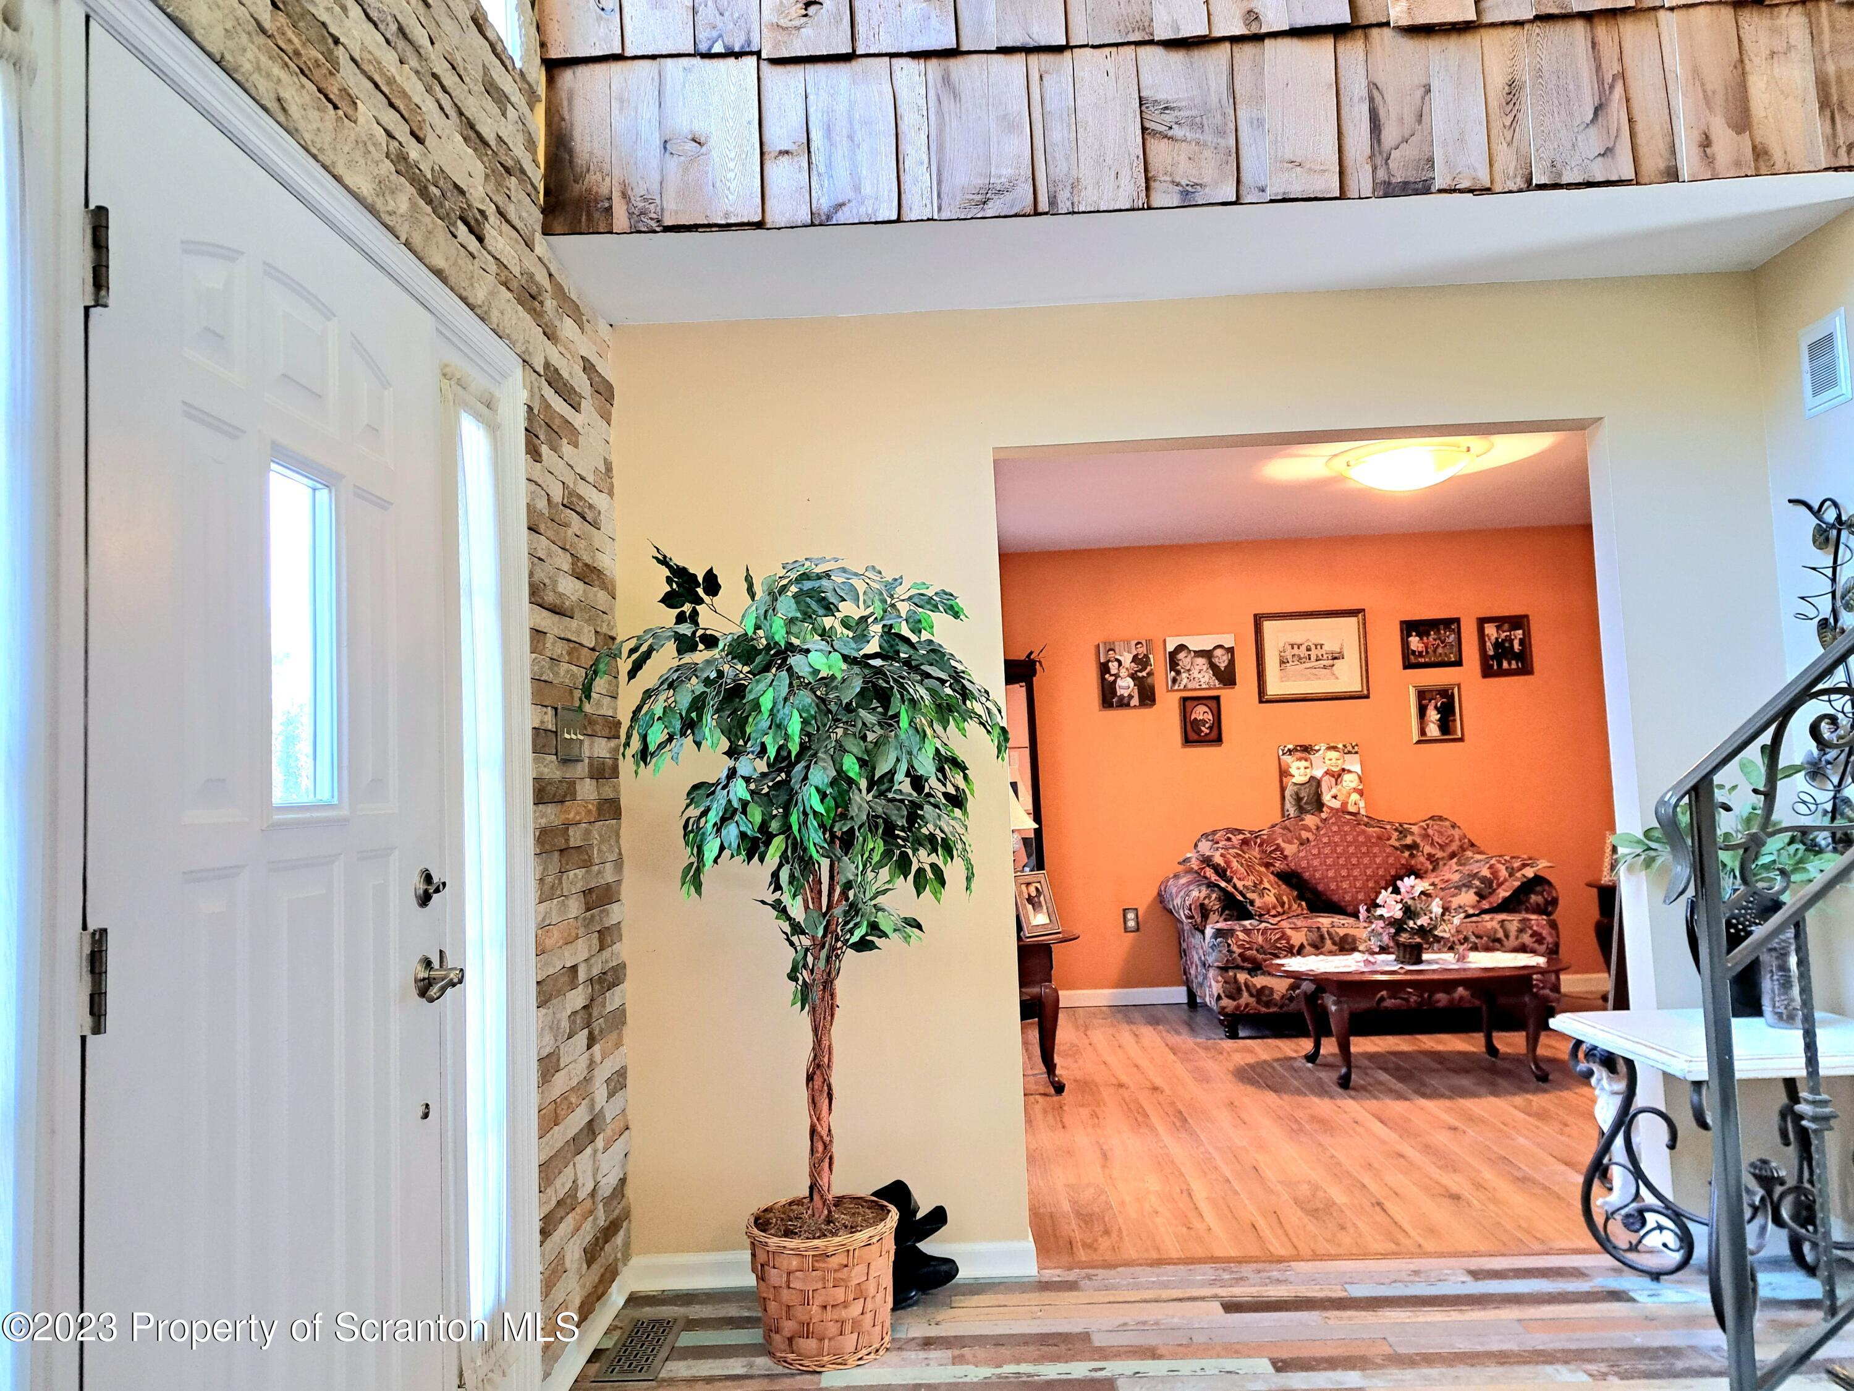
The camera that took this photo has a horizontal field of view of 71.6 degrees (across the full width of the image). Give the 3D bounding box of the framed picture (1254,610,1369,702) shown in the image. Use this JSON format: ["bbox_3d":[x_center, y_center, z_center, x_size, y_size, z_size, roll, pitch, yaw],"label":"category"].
[{"bbox_3d":[2.039,-0.205,6.814,0.582,0.476,0.030,-2,-4,2],"label":"framed picture"}]

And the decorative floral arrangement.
[{"bbox_3d":[1.932,0.897,5.159,0.390,0.350,0.360,-2,-4,1],"label":"decorative floral arrangement"}]

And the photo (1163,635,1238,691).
[{"bbox_3d":[1.469,-0.177,6.877,0.356,0.280,0.030,-2,-4,1],"label":"photo"}]

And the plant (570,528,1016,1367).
[{"bbox_3d":[-0.274,0.544,2.830,0.920,1.750,0.820,-2,-4,2],"label":"plant"}]

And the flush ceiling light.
[{"bbox_3d":[1.856,-0.881,4.968,0.625,0.165,0.625,-2,-4,1],"label":"flush ceiling light"}]

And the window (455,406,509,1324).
[{"bbox_3d":[-0.852,0.308,2.452,0.040,1.680,0.190,-2,-4,2],"label":"window"}]

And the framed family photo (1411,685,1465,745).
[{"bbox_3d":[2.687,0.096,6.778,0.263,0.309,0.025,-2,-4,2],"label":"framed family photo"}]

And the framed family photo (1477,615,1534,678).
[{"bbox_3d":[3.052,-0.256,6.790,0.272,0.317,0.025,-2,-4,2],"label":"framed family photo"}]

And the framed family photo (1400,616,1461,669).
[{"bbox_3d":[2.668,-0.271,6.802,0.312,0.261,0.025,-2,-4,2],"label":"framed family photo"}]

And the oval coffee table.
[{"bbox_3d":[1.942,1.276,5.073,1.170,0.420,0.660,-2,-4,1],"label":"oval coffee table"}]

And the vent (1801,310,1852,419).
[{"bbox_3d":[2.097,-0.773,3.009,0.018,0.213,0.155,-2,-4,2],"label":"vent"}]

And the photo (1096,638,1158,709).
[{"bbox_3d":[1.067,-0.109,6.836,0.286,0.351,0.033,-2,-4,2],"label":"photo"}]

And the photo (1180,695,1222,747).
[{"bbox_3d":[1.471,0.134,6.859,0.203,0.254,0.025,-2,-4,1],"label":"photo"}]

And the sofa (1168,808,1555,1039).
[{"bbox_3d":[2.058,1.072,6.267,1.760,0.980,0.910,-2,-4,1],"label":"sofa"}]

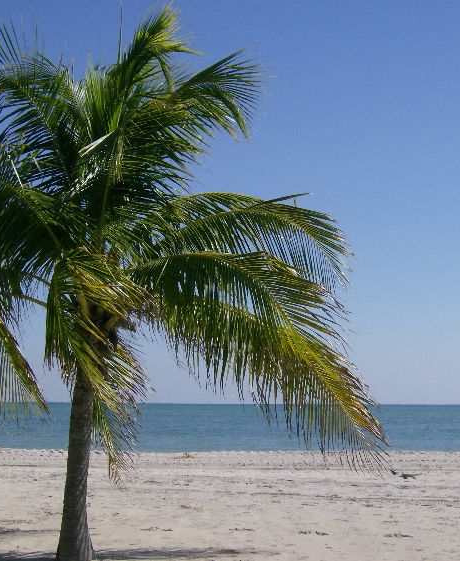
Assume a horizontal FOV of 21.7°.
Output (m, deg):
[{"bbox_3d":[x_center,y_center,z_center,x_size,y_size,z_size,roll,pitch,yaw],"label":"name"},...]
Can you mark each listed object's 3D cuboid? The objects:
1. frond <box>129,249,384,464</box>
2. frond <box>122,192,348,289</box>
[{"bbox_3d":[0.297,0.760,11.700,2.272,2.011,1.200,-1,-6,12],"label":"frond"},{"bbox_3d":[0.008,-0.373,12.100,2.093,0.821,1.200,1,-6,-10],"label":"frond"}]

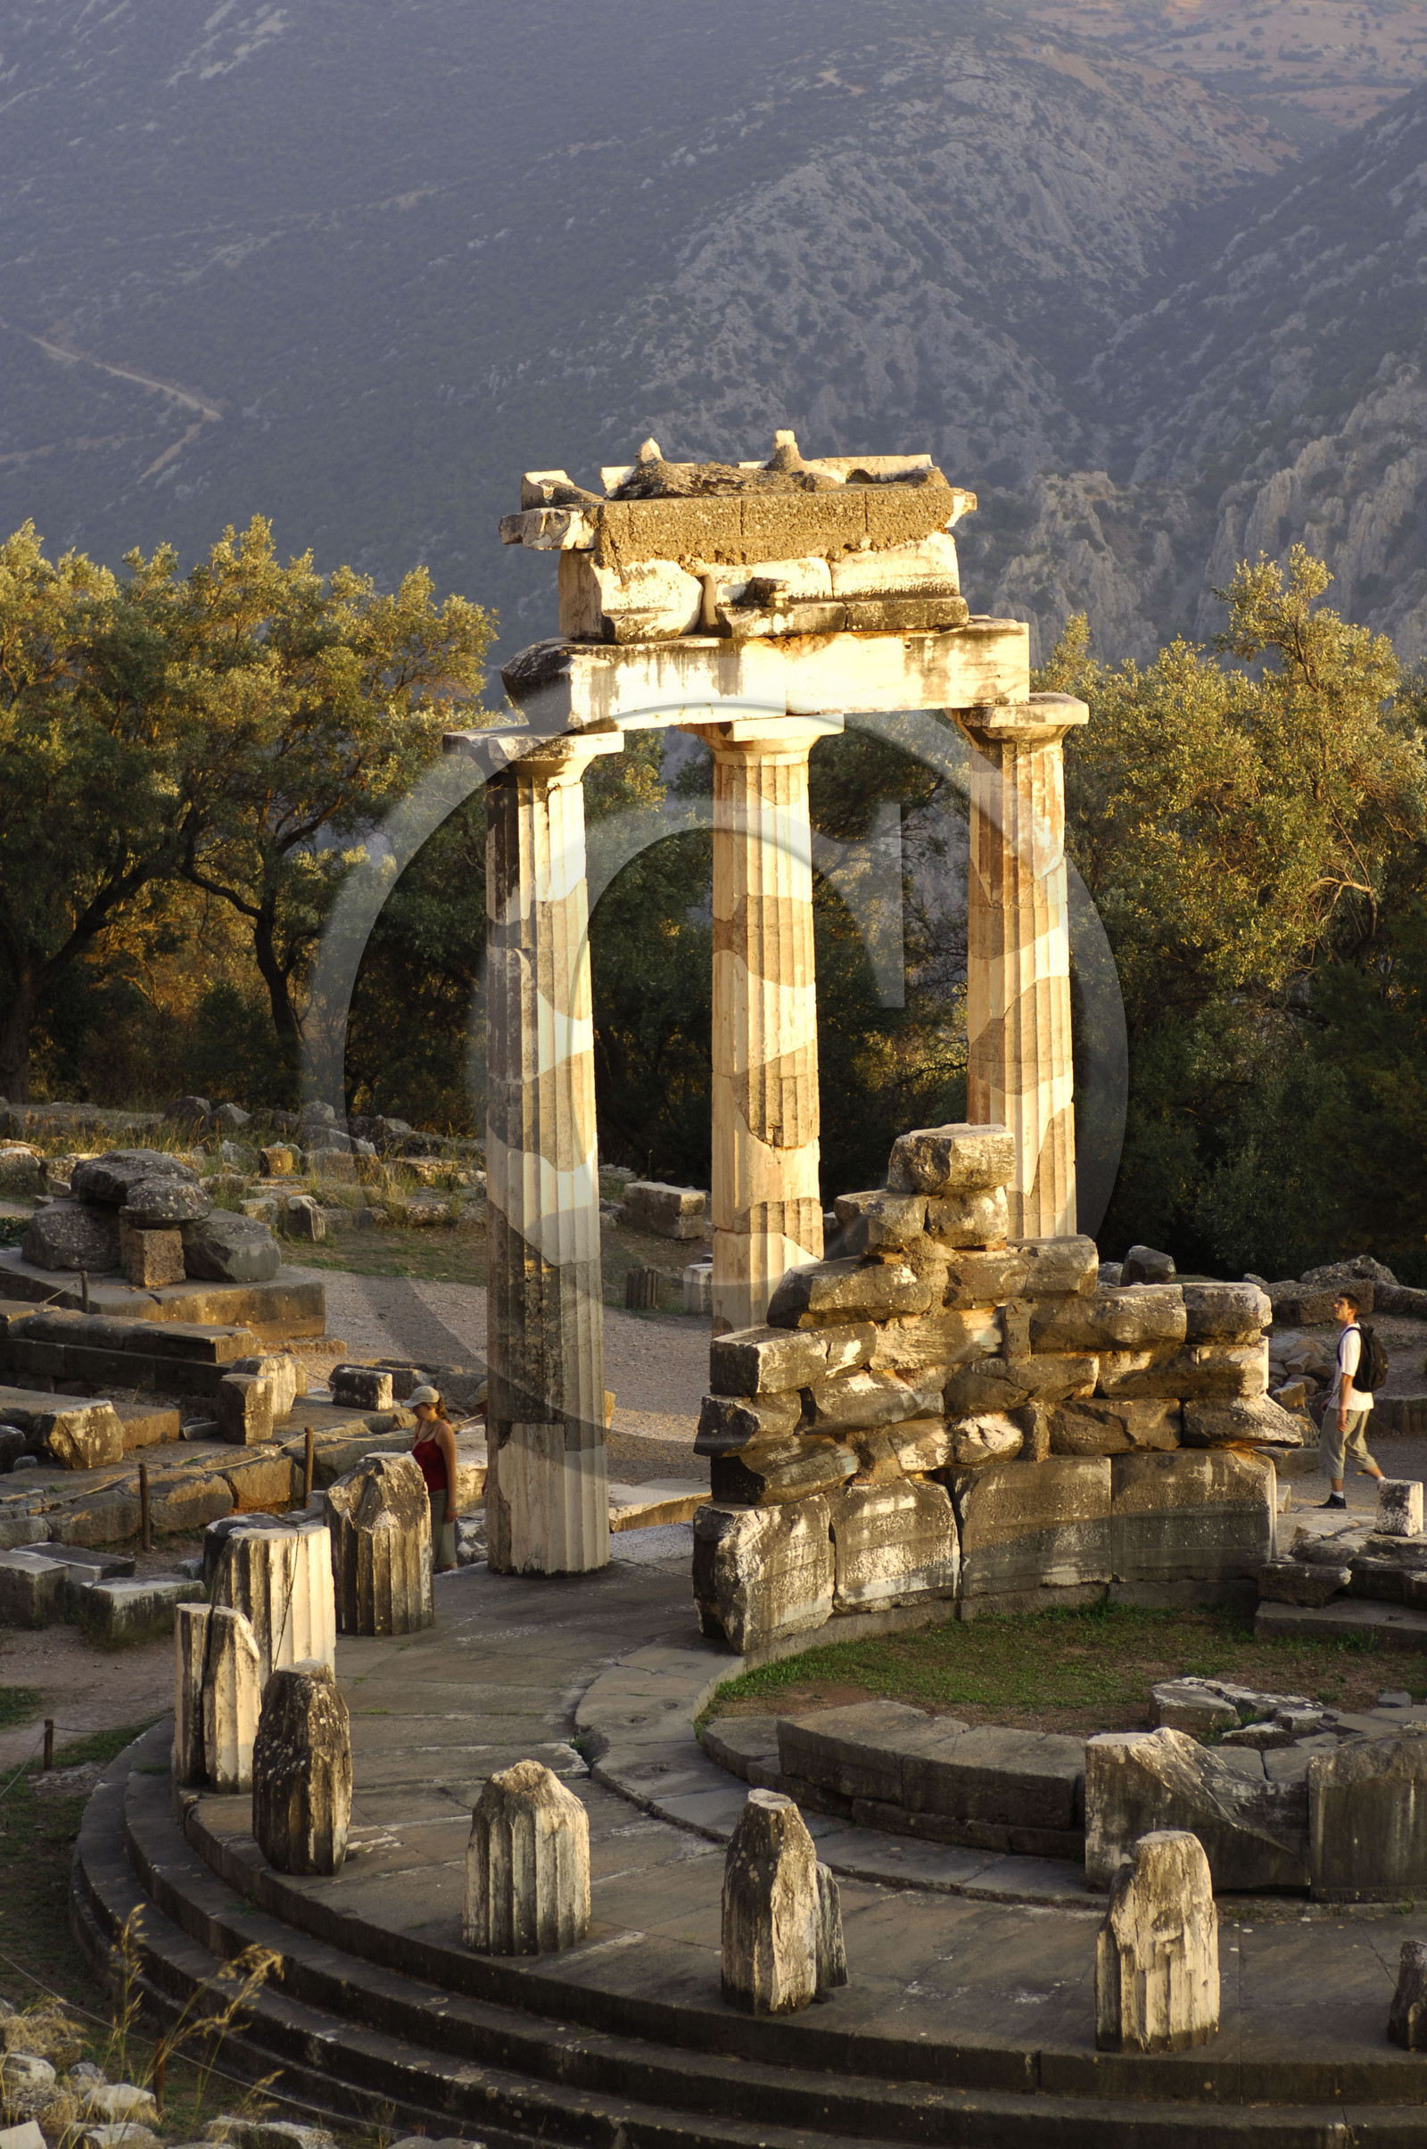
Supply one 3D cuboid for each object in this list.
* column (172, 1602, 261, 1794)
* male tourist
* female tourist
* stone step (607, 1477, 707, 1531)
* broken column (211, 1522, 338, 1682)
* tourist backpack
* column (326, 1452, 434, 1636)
[{"bbox_3d":[-3.020,3.840,39.118,0.720,1.110,0.800,0,9,0],"label":"column"},{"bbox_3d":[4.872,2.479,47.539,0.620,1.700,0.520,0,9,0],"label":"male tourist"},{"bbox_3d":[-2.049,3.113,46.100,0.300,1.640,0.450,-6,10,-28],"label":"female tourist"},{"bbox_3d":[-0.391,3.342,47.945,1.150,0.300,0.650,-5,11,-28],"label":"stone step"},{"bbox_3d":[-2.931,3.526,41.061,0.850,1.100,0.850,0,9,0],"label":"broken column"},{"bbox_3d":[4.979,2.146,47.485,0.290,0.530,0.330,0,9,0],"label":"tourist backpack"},{"bbox_3d":[-2.334,3.179,42.904,0.850,1.180,0.850,0,9,0],"label":"column"}]

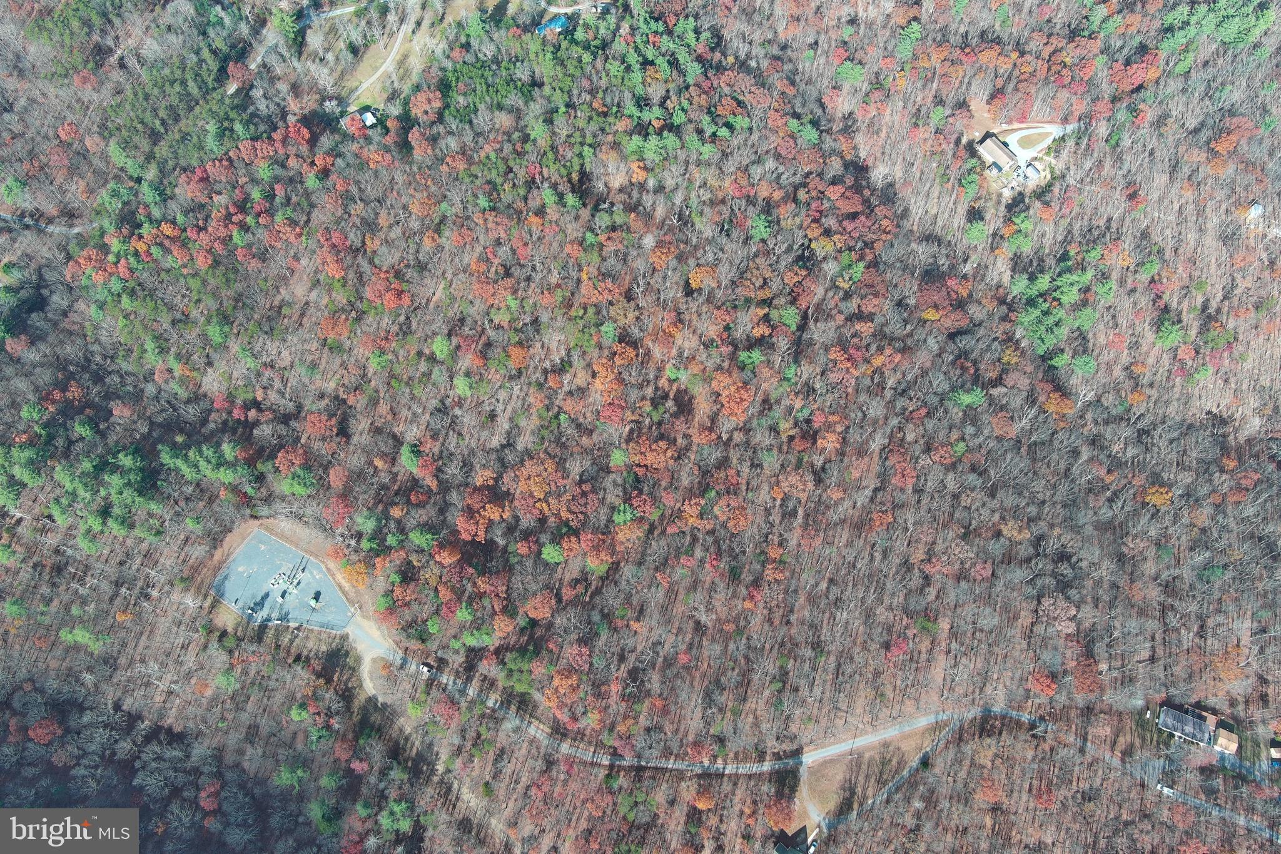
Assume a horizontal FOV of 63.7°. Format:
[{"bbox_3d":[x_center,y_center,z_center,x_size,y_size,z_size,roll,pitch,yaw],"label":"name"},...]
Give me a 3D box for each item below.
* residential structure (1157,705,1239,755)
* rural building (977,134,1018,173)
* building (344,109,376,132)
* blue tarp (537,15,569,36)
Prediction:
[{"bbox_3d":[207.080,111.310,382.590,28.700,5.000,11.000,19,71,7],"label":"residential structure"},{"bbox_3d":[162.800,-124.170,468.660,9.000,6.000,15.200,-34,73,-12],"label":"rural building"},{"bbox_3d":[-129.640,-140.980,475.370,13.100,5.000,9.600,-31,73,-11],"label":"building"},{"bbox_3d":[-42.390,-194.410,499.520,14.000,2.300,6.300,-23,70,-9],"label":"blue tarp"}]

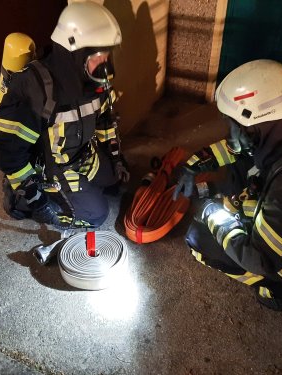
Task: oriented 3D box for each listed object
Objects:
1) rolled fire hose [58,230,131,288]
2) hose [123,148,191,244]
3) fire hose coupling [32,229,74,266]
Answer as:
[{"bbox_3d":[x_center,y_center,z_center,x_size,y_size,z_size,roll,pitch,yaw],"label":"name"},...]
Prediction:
[{"bbox_3d":[-0.238,0.369,1.929,0.355,0.083,0.355,0,35,0],"label":"rolled fire hose"},{"bbox_3d":[0.155,0.022,2.384,0.360,0.130,0.900,7,36,10],"label":"hose"},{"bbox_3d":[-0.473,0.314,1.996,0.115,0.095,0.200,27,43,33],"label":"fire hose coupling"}]

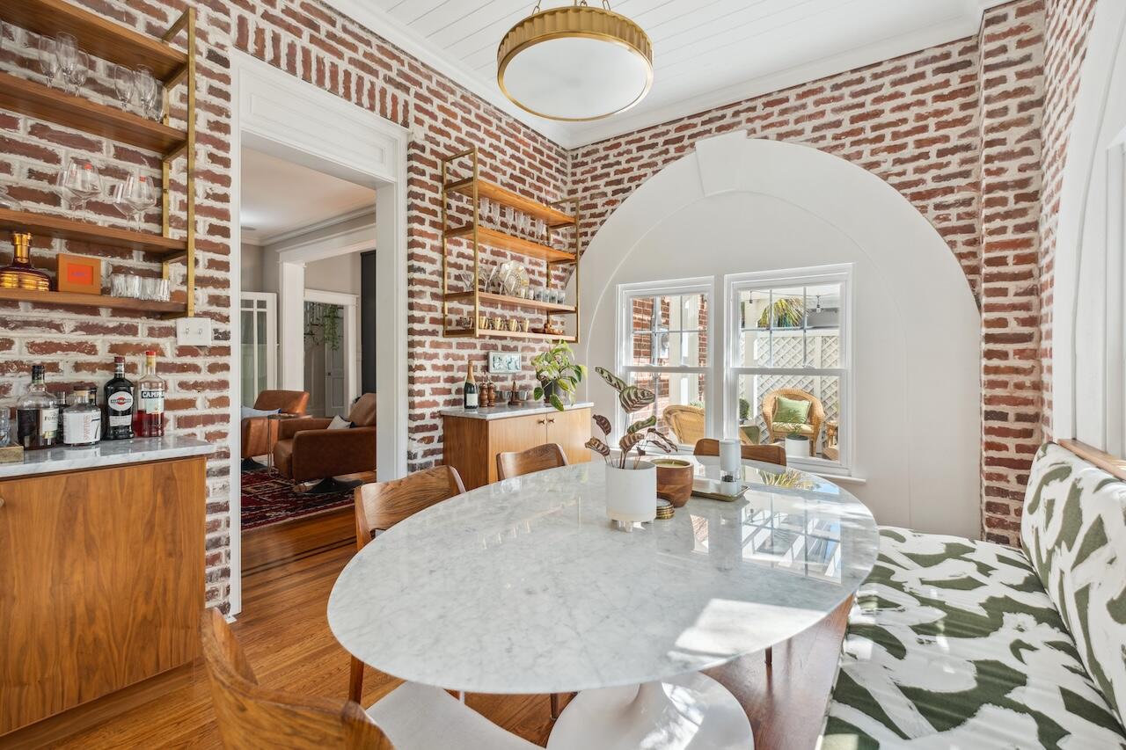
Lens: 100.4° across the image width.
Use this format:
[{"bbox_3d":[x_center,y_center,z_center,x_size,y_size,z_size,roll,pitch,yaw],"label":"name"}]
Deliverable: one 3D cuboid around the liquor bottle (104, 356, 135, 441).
[{"bbox_3d":[-1.746,0.089,1.845,0.085,0.315,0.085,1,1,37],"label":"liquor bottle"}]

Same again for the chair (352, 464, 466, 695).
[{"bbox_3d":[-0.368,0.757,1.575,0.540,0.770,0.470,1,1,37],"label":"chair"}]

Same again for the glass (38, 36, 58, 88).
[{"bbox_3d":[-1.689,-1.000,1.539,0.055,0.200,0.055,1,1,38],"label":"glass"}]

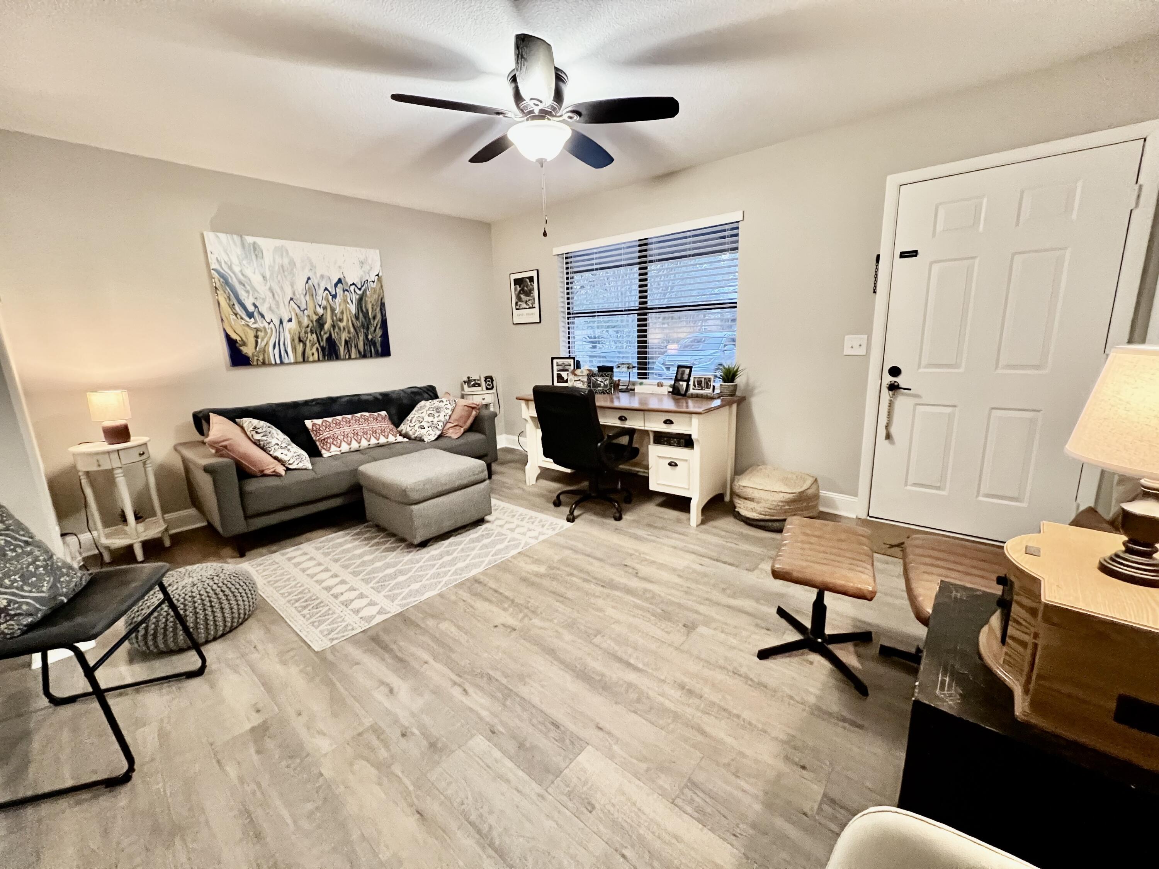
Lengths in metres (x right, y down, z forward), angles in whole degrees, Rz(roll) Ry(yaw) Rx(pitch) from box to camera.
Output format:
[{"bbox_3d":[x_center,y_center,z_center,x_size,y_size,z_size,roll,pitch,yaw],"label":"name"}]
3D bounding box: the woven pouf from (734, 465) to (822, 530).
[{"bbox_3d":[1.269,0.417,2.817,0.480,0.350,0.480,8,15,37],"label":"woven pouf"}]

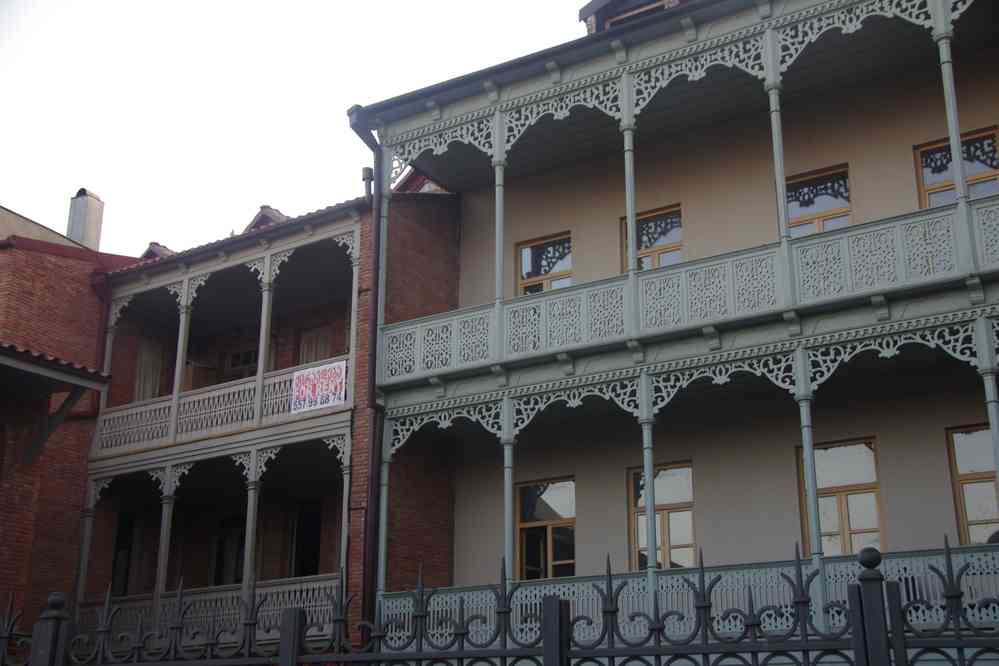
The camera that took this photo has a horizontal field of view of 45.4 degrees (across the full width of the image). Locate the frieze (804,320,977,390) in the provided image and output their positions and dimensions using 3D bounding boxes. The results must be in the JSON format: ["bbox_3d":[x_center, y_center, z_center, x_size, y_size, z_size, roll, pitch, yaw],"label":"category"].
[{"bbox_3d":[5.279,0.315,16.044,2.236,0.581,0.062,-11,-22,29],"label":"frieze"}]

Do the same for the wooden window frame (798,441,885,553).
[{"bbox_3d":[5.229,2.724,18.168,1.261,2.172,0.124,-11,-22,29],"label":"wooden window frame"}]

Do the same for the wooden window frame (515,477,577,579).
[{"bbox_3d":[0.817,3.614,20.657,1.246,2.165,0.124,-11,-22,29],"label":"wooden window frame"}]

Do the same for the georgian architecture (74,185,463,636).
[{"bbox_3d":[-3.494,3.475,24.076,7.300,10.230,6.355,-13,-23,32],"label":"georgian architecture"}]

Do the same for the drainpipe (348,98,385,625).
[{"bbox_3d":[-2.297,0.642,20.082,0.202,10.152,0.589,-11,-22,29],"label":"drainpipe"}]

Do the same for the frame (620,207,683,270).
[{"bbox_3d":[2.715,-1.165,21.104,1.232,2.169,0.124,-11,-22,29],"label":"frame"}]

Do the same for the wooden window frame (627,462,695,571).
[{"bbox_3d":[2.683,3.232,19.605,1.232,2.180,0.124,-11,-22,29],"label":"wooden window frame"}]

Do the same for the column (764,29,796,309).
[{"bbox_3d":[4.115,-2.497,17.370,0.233,4.479,0.233,-11,-22,29],"label":"column"}]

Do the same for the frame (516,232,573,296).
[{"bbox_3d":[0.834,-0.784,22.165,1.240,2.163,0.124,-11,-22,29],"label":"frame"}]

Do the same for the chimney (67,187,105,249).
[{"bbox_3d":[-9.612,-2.572,27.771,0.680,1.550,0.500,-11,-22,29],"label":"chimney"}]

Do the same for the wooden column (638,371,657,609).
[{"bbox_3d":[2.200,2.432,17.264,0.202,3.797,0.202,-11,-22,29],"label":"wooden column"}]

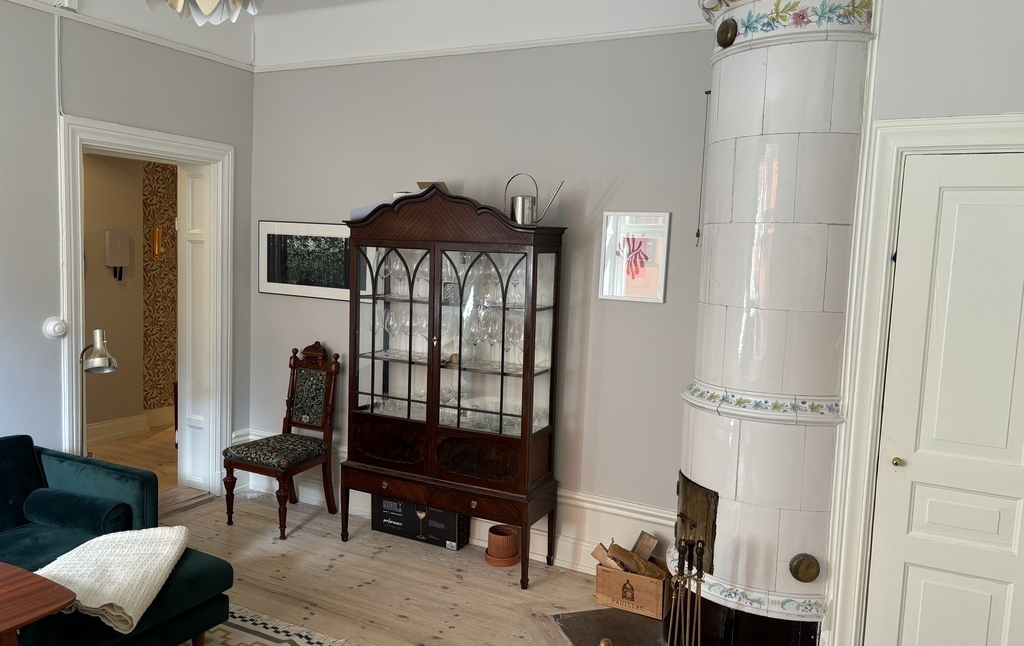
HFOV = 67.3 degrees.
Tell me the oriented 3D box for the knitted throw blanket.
[{"bbox_3d":[-1.487,0.934,2.800,0.410,0.174,0.682,1,6,-11],"label":"knitted throw blanket"}]

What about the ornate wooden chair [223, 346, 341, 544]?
[{"bbox_3d":[-1.329,0.649,4.552,0.462,1.049,0.531,5,6,27],"label":"ornate wooden chair"}]

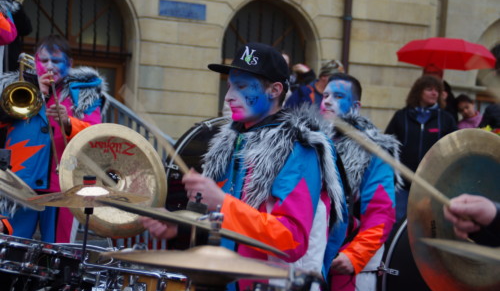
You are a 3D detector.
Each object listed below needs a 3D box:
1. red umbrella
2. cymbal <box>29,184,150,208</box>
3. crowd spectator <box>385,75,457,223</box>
[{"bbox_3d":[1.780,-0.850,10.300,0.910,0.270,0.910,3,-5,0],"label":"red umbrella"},{"bbox_3d":[-0.508,0.155,3.600,0.395,0.050,0.395,-1,6,0],"label":"cymbal"},{"bbox_3d":[1.210,0.320,8.200,0.530,1.670,0.330,3,2,6],"label":"crowd spectator"}]

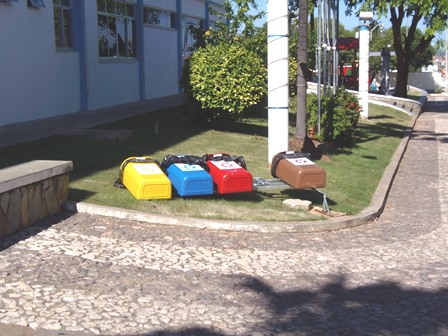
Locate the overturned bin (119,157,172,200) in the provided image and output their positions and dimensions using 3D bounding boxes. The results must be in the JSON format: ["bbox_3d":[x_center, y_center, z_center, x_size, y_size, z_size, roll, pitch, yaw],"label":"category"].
[{"bbox_3d":[-0.842,0.119,7.927,0.440,0.310,0.700,-1,18,-21],"label":"overturned bin"}]

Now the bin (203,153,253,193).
[{"bbox_3d":[0.032,0.066,8.241,0.440,0.310,0.700,-2,16,-19],"label":"bin"}]

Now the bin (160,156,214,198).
[{"bbox_3d":[-0.386,0.094,8.096,0.440,0.310,0.700,-1,15,-18],"label":"bin"}]

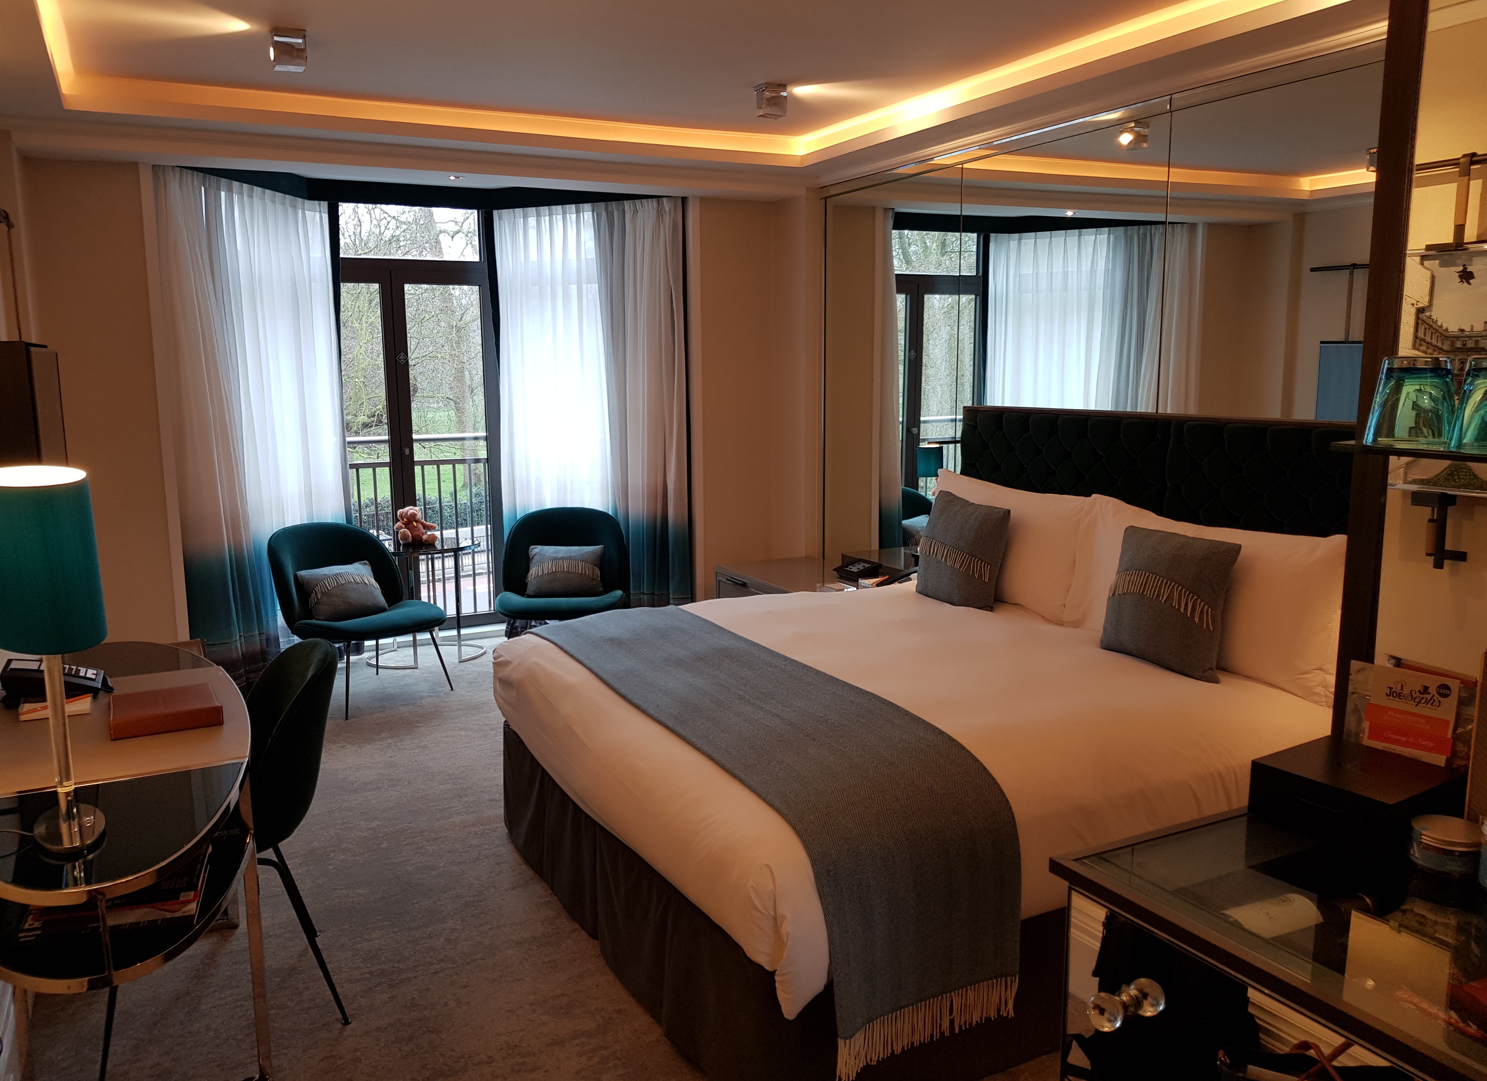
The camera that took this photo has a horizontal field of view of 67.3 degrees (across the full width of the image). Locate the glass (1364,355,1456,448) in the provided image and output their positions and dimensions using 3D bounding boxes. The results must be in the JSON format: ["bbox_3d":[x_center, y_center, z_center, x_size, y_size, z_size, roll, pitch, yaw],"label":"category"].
[{"bbox_3d":[0.715,-0.150,1.200,0.085,0.096,0.085,-5,10,-26],"label":"glass"}]

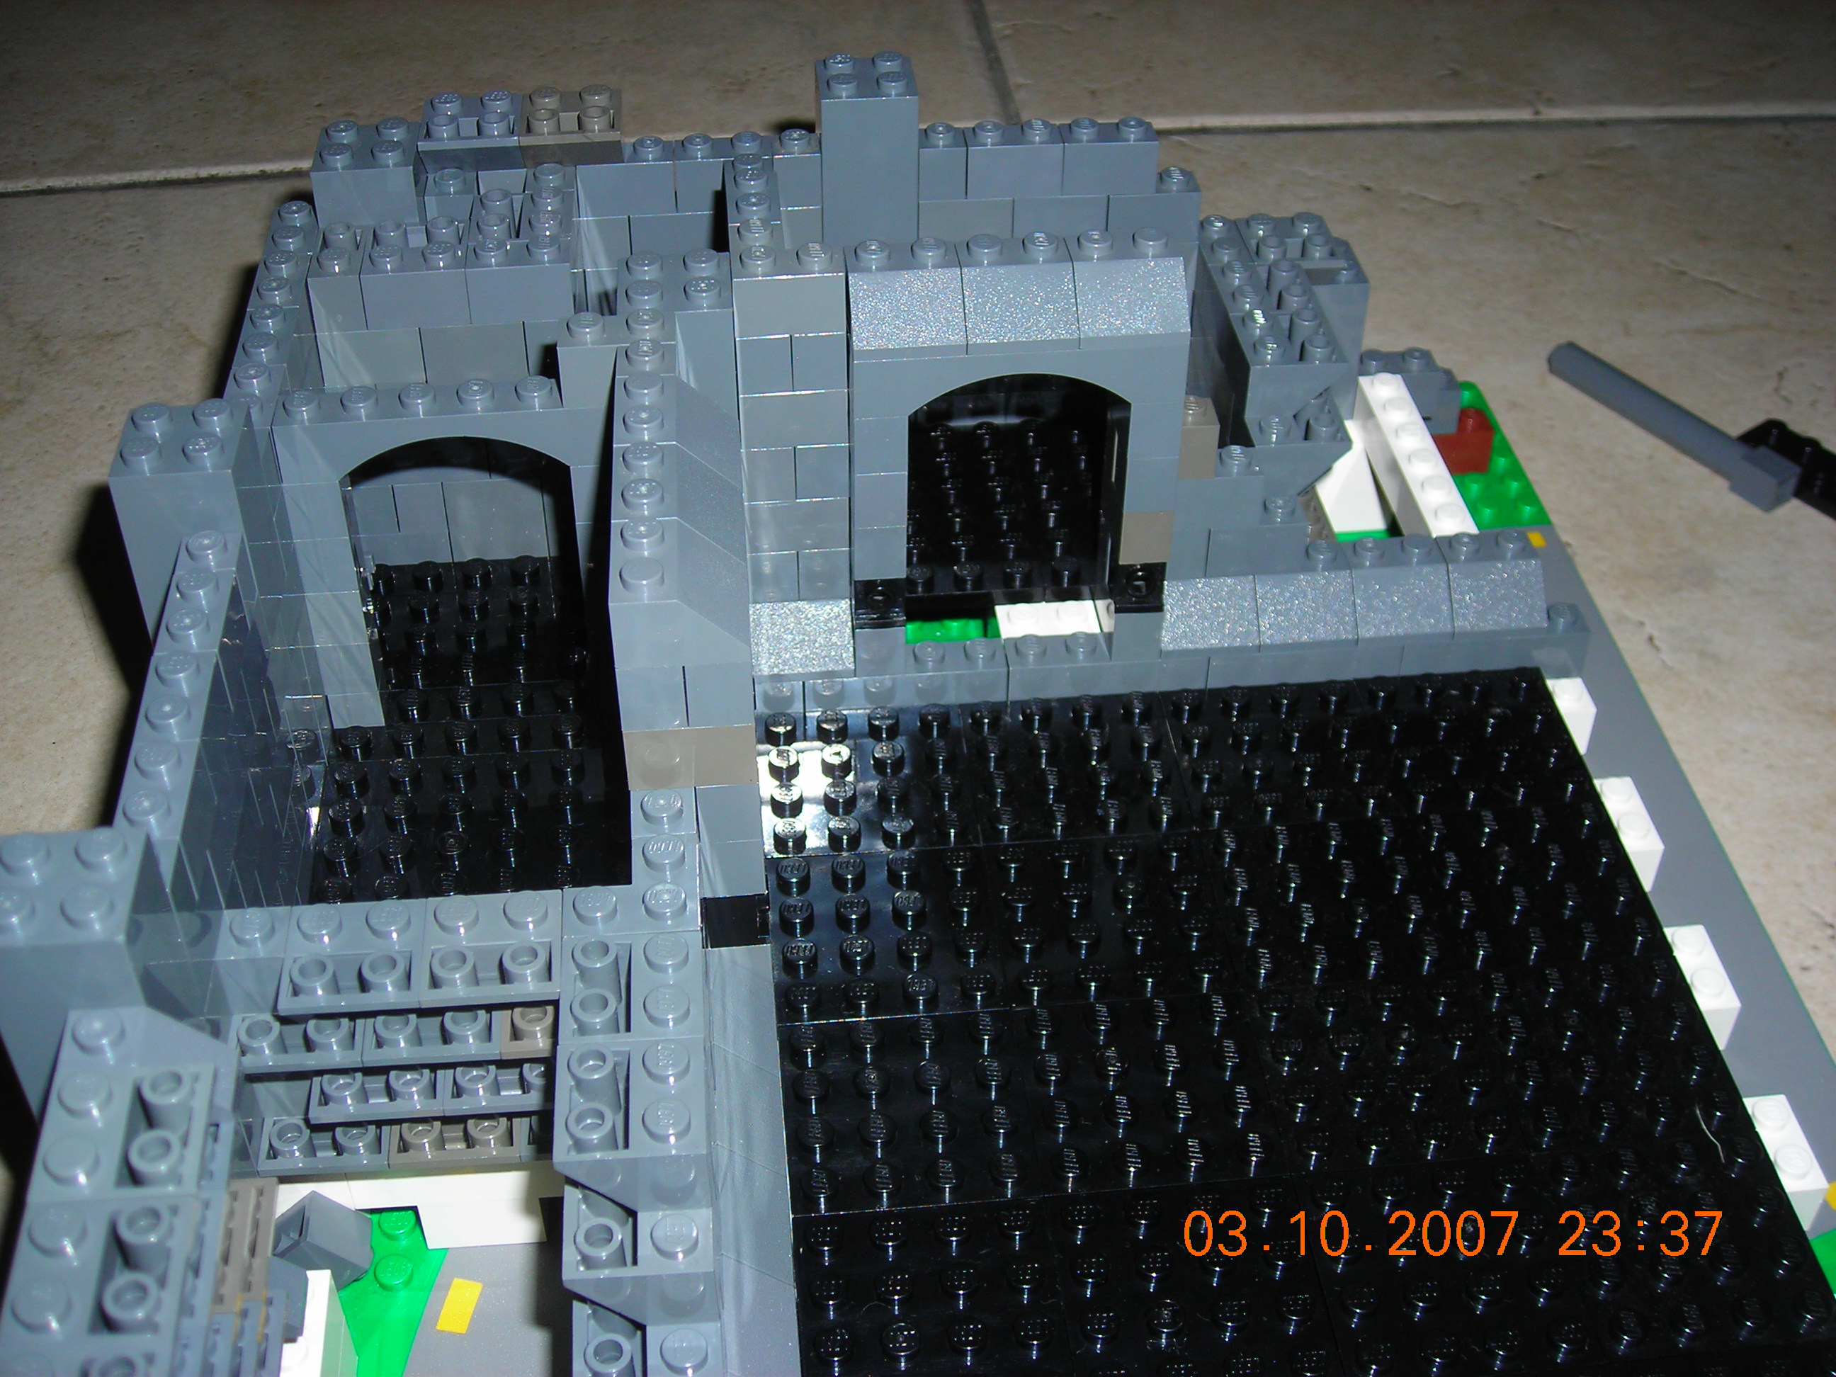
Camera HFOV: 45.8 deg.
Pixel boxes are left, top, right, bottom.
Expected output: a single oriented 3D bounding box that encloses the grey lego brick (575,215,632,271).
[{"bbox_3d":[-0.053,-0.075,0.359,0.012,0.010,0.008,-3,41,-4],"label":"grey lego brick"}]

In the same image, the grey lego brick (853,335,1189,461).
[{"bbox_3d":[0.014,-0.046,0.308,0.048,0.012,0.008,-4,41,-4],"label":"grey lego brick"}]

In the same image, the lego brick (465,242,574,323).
[{"bbox_3d":[-0.059,-0.062,0.326,0.016,0.011,0.008,-4,41,-4],"label":"lego brick"}]

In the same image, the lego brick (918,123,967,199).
[{"bbox_3d":[0.004,-0.087,0.357,0.008,0.011,0.008,-4,41,-4],"label":"lego brick"}]

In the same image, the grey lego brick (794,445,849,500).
[{"bbox_3d":[-0.014,-0.035,0.327,0.008,0.011,0.008,-3,40,-5],"label":"grey lego brick"}]

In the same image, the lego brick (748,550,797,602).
[{"bbox_3d":[-0.023,-0.021,0.337,0.008,0.011,0.009,-4,41,-4],"label":"lego brick"}]

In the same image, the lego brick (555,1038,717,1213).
[{"bbox_3d":[-0.030,0.046,0.230,0.016,0.011,0.016,-3,40,-5],"label":"lego brick"}]

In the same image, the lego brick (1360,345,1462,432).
[{"bbox_3d":[0.090,-0.055,0.405,0.024,0.016,0.008,-3,41,-4],"label":"lego brick"}]

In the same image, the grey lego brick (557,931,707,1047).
[{"bbox_3d":[-0.031,0.036,0.242,0.016,0.011,0.016,-3,40,-5],"label":"grey lego brick"}]

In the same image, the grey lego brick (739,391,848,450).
[{"bbox_3d":[-0.018,-0.042,0.318,0.016,0.011,0.009,-4,41,-4],"label":"grey lego brick"}]

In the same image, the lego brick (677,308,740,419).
[{"bbox_3d":[-0.034,-0.046,0.309,0.016,0.030,0.016,-4,41,-4],"label":"lego brick"}]

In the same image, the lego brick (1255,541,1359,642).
[{"bbox_3d":[0.061,-0.016,0.347,0.016,0.011,0.016,-4,41,-4],"label":"lego brick"}]

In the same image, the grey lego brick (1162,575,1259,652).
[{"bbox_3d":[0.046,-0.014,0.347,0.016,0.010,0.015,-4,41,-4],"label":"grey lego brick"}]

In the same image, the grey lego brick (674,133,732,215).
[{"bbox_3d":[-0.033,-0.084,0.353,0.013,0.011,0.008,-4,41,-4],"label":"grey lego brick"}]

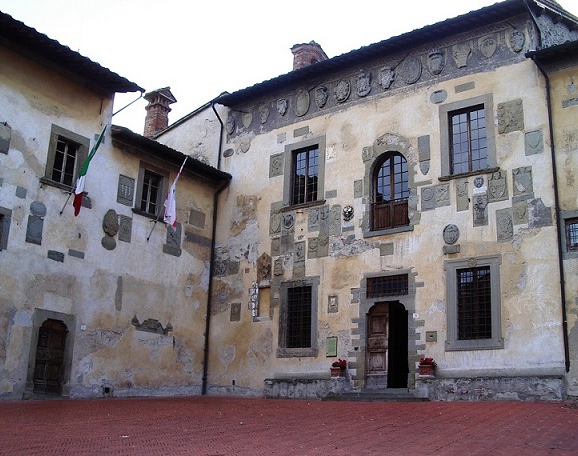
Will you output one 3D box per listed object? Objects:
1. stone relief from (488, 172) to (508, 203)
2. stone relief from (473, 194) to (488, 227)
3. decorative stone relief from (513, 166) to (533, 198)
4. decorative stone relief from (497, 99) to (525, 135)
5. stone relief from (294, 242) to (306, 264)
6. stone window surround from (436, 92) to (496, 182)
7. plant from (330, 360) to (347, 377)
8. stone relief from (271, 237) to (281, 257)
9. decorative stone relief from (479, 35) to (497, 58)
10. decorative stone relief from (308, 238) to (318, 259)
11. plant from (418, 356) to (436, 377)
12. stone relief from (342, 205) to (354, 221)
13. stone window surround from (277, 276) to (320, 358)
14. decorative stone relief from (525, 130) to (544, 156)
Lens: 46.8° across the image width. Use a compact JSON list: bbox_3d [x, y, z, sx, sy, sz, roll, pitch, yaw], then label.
[{"bbox_3d":[5.810,-1.140,18.504,0.559,0.867,0.100,-10,-19,36],"label":"stone relief"},{"bbox_3d":[5.431,-0.499,18.943,0.440,0.940,0.120,-9,-19,37],"label":"stone relief"},{"bbox_3d":[6.380,-1.253,18.146,0.534,0.760,0.080,-10,-18,38],"label":"decorative stone relief"},{"bbox_3d":[6.324,-3.169,19.034,0.718,0.932,0.100,-9,-19,37],"label":"decorative stone relief"},{"bbox_3d":[0.365,0.819,22.290,0.444,0.699,0.080,-9,-19,36],"label":"stone relief"},{"bbox_3d":[5.312,-2.685,19.771,1.698,2.406,0.280,-10,-19,36],"label":"stone window surround"},{"bbox_3d":[1.488,4.277,20.377,0.410,0.507,0.320,-10,-18,38],"label":"plant"},{"bbox_3d":[-0.434,0.671,23.329,0.428,0.615,0.080,-9,-19,37],"label":"stone relief"},{"bbox_3d":[5.973,-5.403,19.967,0.508,0.693,0.120,-9,-19,37],"label":"decorative stone relief"},{"bbox_3d":[0.800,0.663,21.993,0.392,0.688,0.080,-9,-19,36],"label":"decorative stone relief"},{"bbox_3d":[3.830,3.861,18.544,0.402,0.496,0.320,-10,-18,38],"label":"plant"},{"bbox_3d":[1.927,-0.483,21.744,0.433,0.545,0.130,-9,-19,37],"label":"stone relief"},{"bbox_3d":[0.324,2.940,21.714,1.602,2.503,0.250,-9,-19,36],"label":"stone window surround"},{"bbox_3d":[6.693,-2.298,18.149,0.475,0.666,0.100,-10,-19,36],"label":"decorative stone relief"}]

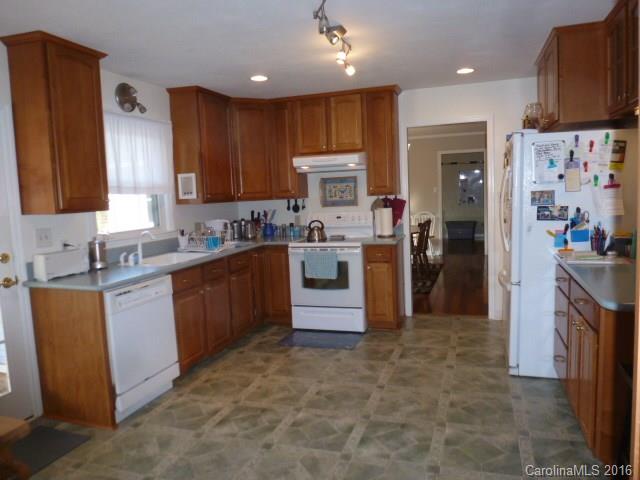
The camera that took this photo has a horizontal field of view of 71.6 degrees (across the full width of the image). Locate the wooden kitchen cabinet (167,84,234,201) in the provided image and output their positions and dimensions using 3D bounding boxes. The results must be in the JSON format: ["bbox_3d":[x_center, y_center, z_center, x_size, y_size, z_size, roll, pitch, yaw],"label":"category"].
[{"bbox_3d":[-1.165,-0.900,4.458,0.331,1.062,0.615,-1,6,19],"label":"wooden kitchen cabinet"}]

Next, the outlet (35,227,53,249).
[{"bbox_3d":[-1.833,-0.012,2.954,0.012,0.126,0.114,-1,6,19],"label":"outlet"}]

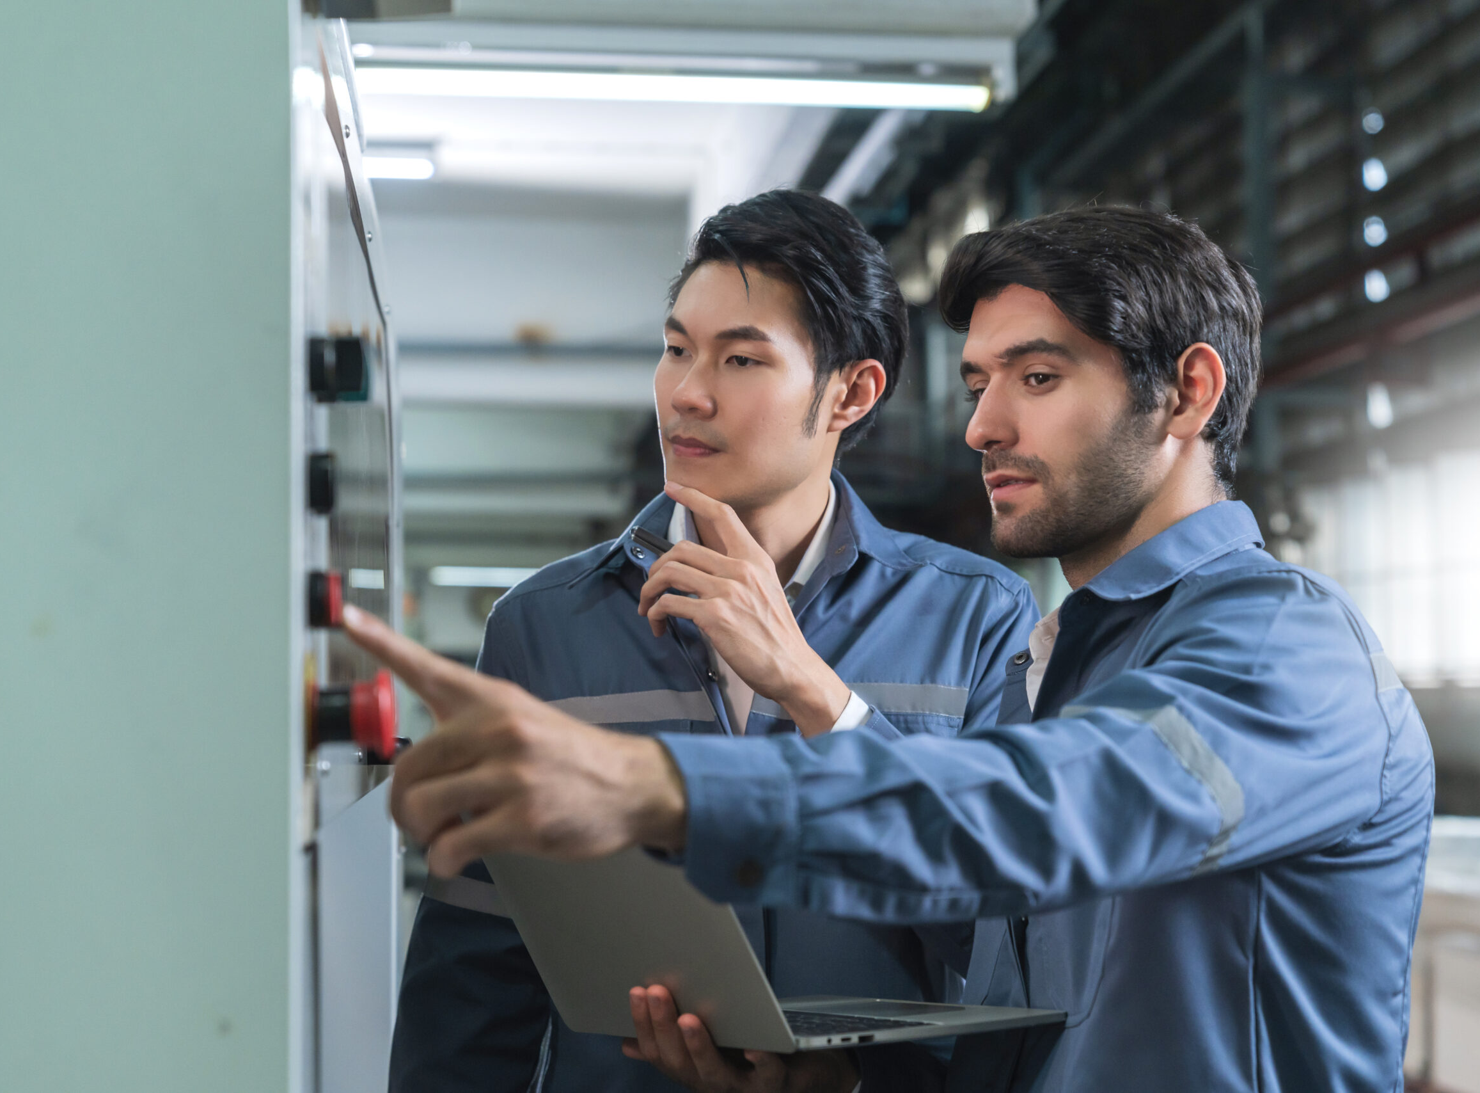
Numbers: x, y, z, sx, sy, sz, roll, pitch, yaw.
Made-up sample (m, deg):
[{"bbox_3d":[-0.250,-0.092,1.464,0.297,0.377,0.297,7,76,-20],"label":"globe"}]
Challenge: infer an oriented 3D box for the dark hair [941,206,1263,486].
[{"bbox_3d":[0.252,-0.142,1.883,0.230,0.200,0.182,-5,4,-33],"label":"dark hair"}]

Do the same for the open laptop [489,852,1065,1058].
[{"bbox_3d":[0.002,0.249,1.911,0.316,0.208,0.319,-1,-6,-31],"label":"open laptop"}]

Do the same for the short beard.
[{"bbox_3d":[0.212,-0.048,1.863,0.102,0.110,0.135,-5,4,-33],"label":"short beard"}]

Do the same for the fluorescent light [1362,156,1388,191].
[{"bbox_3d":[2.840,-1.665,12.000,0.100,0.150,0.100,0,-3,-3],"label":"fluorescent light"}]

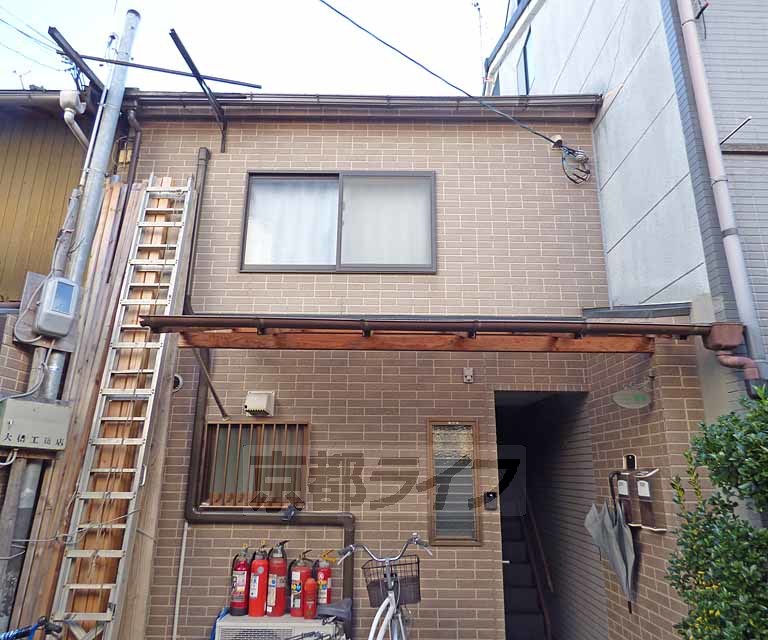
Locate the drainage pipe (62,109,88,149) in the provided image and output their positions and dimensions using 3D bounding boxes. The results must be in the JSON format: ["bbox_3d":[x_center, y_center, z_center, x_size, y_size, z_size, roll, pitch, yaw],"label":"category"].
[{"bbox_3d":[-2.643,-1.639,3.971,0.095,0.260,0.340,0,-14,0],"label":"drainage pipe"}]

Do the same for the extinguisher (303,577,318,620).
[{"bbox_3d":[-0.469,1.802,2.997,0.092,0.234,0.092,-1,-14,5],"label":"extinguisher"}]

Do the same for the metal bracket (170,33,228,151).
[{"bbox_3d":[-1.487,-1.862,3.748,0.080,0.460,1.060,0,-14,0],"label":"metal bracket"}]

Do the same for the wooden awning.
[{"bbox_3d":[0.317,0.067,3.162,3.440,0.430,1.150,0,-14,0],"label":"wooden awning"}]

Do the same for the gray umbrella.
[{"bbox_3d":[1.382,1.352,2.823,0.250,0.770,0.220,0,-14,0],"label":"gray umbrella"}]

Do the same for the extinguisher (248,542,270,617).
[{"bbox_3d":[-0.821,1.717,3.091,0.145,0.435,0.140,-2,-15,10],"label":"extinguisher"}]

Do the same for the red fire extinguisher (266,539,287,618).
[{"bbox_3d":[-0.711,1.715,3.092,0.145,0.442,0.140,-2,-15,10],"label":"red fire extinguisher"}]

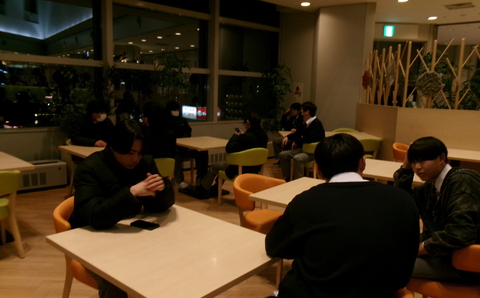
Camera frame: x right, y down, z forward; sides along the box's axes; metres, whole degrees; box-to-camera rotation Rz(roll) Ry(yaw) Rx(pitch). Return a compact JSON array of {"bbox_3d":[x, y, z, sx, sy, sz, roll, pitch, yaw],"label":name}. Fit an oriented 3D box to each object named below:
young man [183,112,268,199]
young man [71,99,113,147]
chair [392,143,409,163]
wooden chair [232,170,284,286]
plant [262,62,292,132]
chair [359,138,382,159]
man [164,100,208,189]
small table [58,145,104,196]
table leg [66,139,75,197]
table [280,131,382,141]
[{"bbox_3d":[-0.092,0.088,4.843,0.860,1.160,0.520,8,11,37],"label":"young man"},{"bbox_3d":[-1.744,0.013,4.743,0.540,1.200,0.740,-7,12,-44],"label":"young man"},{"bbox_3d":[2.198,0.352,4.979,0.550,0.730,0.560,6,10,23],"label":"chair"},{"bbox_3d":[0.185,0.579,3.147,0.530,0.730,0.510,7,10,31],"label":"wooden chair"},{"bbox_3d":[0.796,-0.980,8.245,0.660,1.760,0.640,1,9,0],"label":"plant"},{"bbox_3d":[1.809,0.179,5.970,0.530,0.730,0.530,1,9,-6],"label":"chair"},{"bbox_3d":[-0.808,-0.072,5.519,0.780,1.230,0.520,9,12,41],"label":"man"},{"bbox_3d":[-1.489,0.330,4.392,0.760,0.700,0.910,-6,12,-42],"label":"small table"},{"bbox_3d":[-2.047,0.273,4.698,0.060,0.660,0.060,-6,12,-42],"label":"table leg"},{"bbox_3d":[1.414,0.121,6.365,1.500,0.700,0.900,1,9,-4],"label":"table"}]

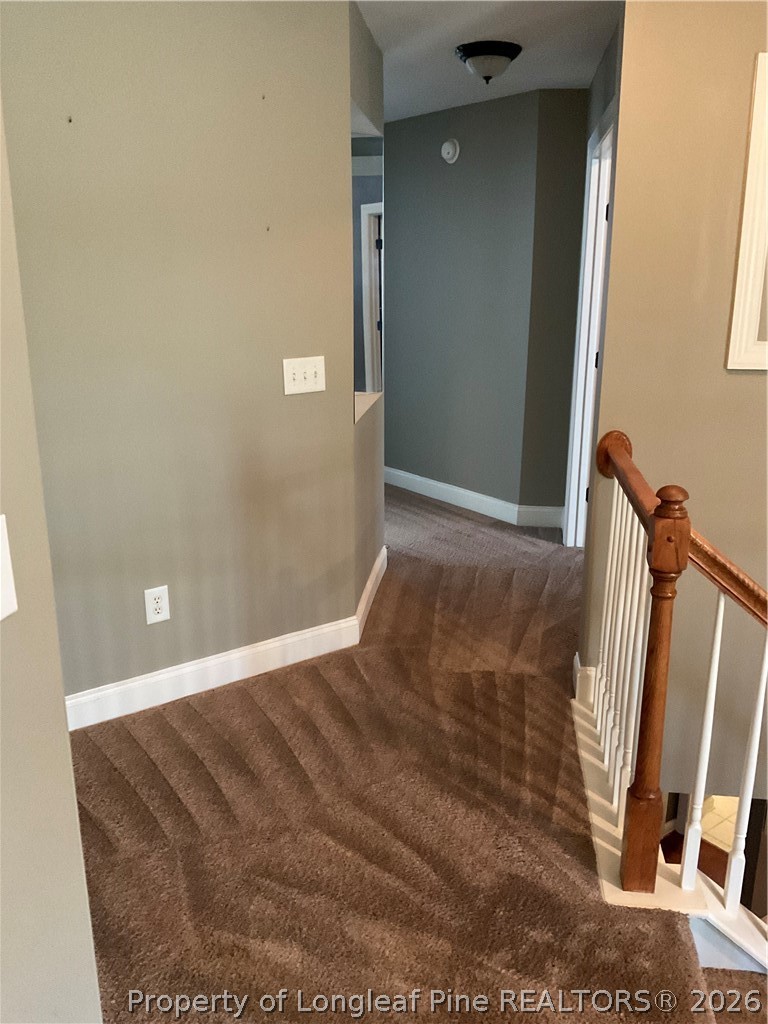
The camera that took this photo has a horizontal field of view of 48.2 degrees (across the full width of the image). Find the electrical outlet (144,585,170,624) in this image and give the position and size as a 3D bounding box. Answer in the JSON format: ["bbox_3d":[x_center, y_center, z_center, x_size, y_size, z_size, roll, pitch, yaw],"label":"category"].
[{"bbox_3d":[-0.783,0.323,2.972,0.081,0.125,0.010,-12,20,-36],"label":"electrical outlet"}]

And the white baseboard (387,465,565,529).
[{"bbox_3d":[0.537,-0.121,5.670,0.163,0.132,1.545,-12,20,-36],"label":"white baseboard"}]

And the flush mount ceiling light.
[{"bbox_3d":[0.455,-1.948,3.749,0.291,0.143,0.291,0,16,0],"label":"flush mount ceiling light"}]

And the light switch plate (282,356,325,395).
[{"bbox_3d":[-0.285,-0.499,3.129,0.172,0.124,0.014,-12,20,-36],"label":"light switch plate"}]

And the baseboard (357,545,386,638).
[{"bbox_3d":[-0.054,0.356,3.987,0.018,0.132,0.908,2,16,8],"label":"baseboard"}]

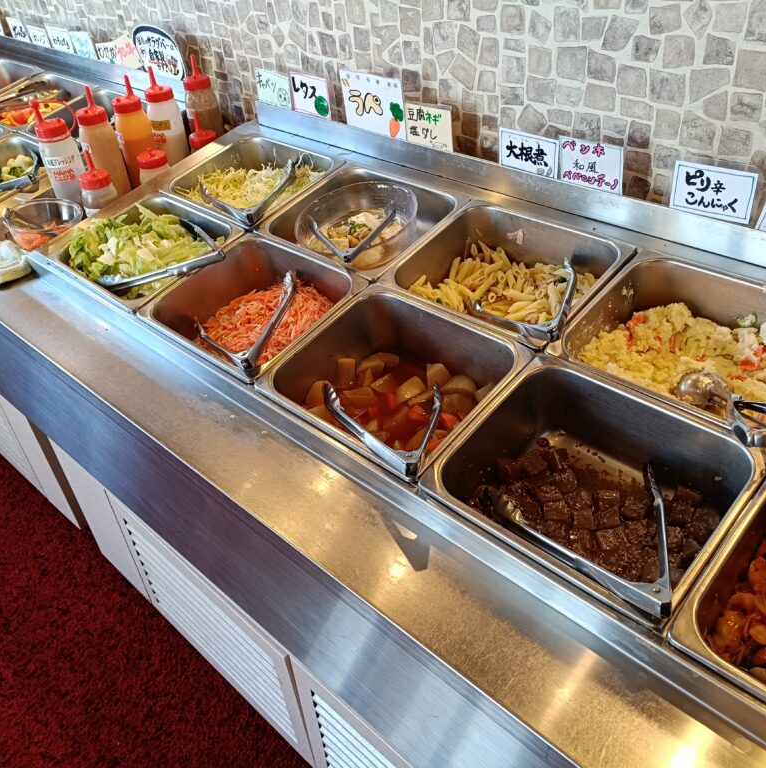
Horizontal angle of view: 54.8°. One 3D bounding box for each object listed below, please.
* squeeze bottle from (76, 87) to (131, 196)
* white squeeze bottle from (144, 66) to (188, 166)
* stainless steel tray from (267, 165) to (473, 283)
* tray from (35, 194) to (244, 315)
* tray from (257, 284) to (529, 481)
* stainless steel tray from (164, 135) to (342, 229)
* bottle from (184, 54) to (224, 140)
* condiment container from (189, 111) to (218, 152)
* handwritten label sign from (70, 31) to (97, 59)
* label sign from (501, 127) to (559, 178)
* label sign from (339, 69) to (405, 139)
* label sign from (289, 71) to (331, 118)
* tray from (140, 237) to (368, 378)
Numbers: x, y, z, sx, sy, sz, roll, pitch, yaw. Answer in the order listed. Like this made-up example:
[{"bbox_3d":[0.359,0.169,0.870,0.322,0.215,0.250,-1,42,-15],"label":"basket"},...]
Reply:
[{"bbox_3d":[-0.645,-0.539,1.716,0.074,0.286,0.074,28,48,35],"label":"squeeze bottle"},{"bbox_3d":[-0.530,-0.626,1.823,0.083,0.290,0.083,27,47,35],"label":"white squeeze bottle"},{"bbox_3d":[-0.034,-0.284,1.434,0.325,0.102,0.265,27,58,35],"label":"stainless steel tray"},{"bbox_3d":[-0.459,-0.241,1.486,0.327,0.100,0.266,28,58,35],"label":"tray"},{"bbox_3d":[0.022,0.014,1.119,0.325,0.102,0.265,27,58,35],"label":"tray"},{"bbox_3d":[-0.274,-0.409,1.626,0.325,0.102,0.265,27,58,35],"label":"stainless steel tray"},{"bbox_3d":[-0.456,-0.684,1.888,0.086,0.288,0.086,-12,38,-9],"label":"bottle"},{"bbox_3d":[-0.429,-0.557,1.796,0.076,0.200,0.076,27,47,35],"label":"condiment container"},{"bbox_3d":[-0.891,-1.006,2.199,0.122,0.080,0.005,27,47,35],"label":"handwritten label sign"},{"bbox_3d":[0.250,-0.394,1.274,0.118,0.072,0.005,28,48,35],"label":"label sign"},{"bbox_3d":[-0.019,-0.544,1.456,0.166,0.125,0.004,27,47,35],"label":"label sign"},{"bbox_3d":[-0.153,-0.606,1.566,0.120,0.094,0.004,27,47,35],"label":"label sign"},{"bbox_3d":[-0.220,-0.111,1.312,0.325,0.102,0.265,27,58,35],"label":"tray"}]

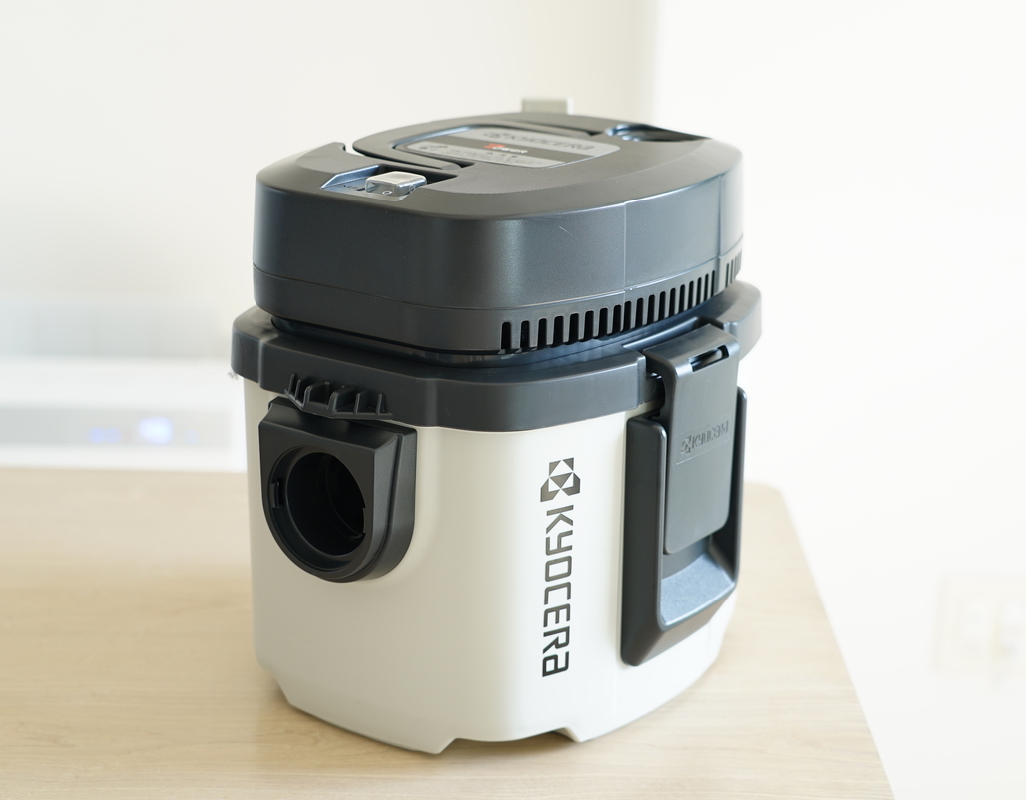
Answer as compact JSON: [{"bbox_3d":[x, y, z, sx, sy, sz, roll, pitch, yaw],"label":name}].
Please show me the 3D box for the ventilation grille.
[{"bbox_3d":[0.066,-0.055,1.194,0.039,0.019,0.226,13,21,36],"label":"ventilation grille"}]

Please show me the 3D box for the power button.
[{"bbox_3d":[-0.061,-0.117,1.149,0.026,0.010,0.025,13,21,36],"label":"power button"}]

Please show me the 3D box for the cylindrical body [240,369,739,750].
[{"bbox_3d":[-0.006,0.062,1.298,0.234,0.200,0.280,13,21,36],"label":"cylindrical body"}]

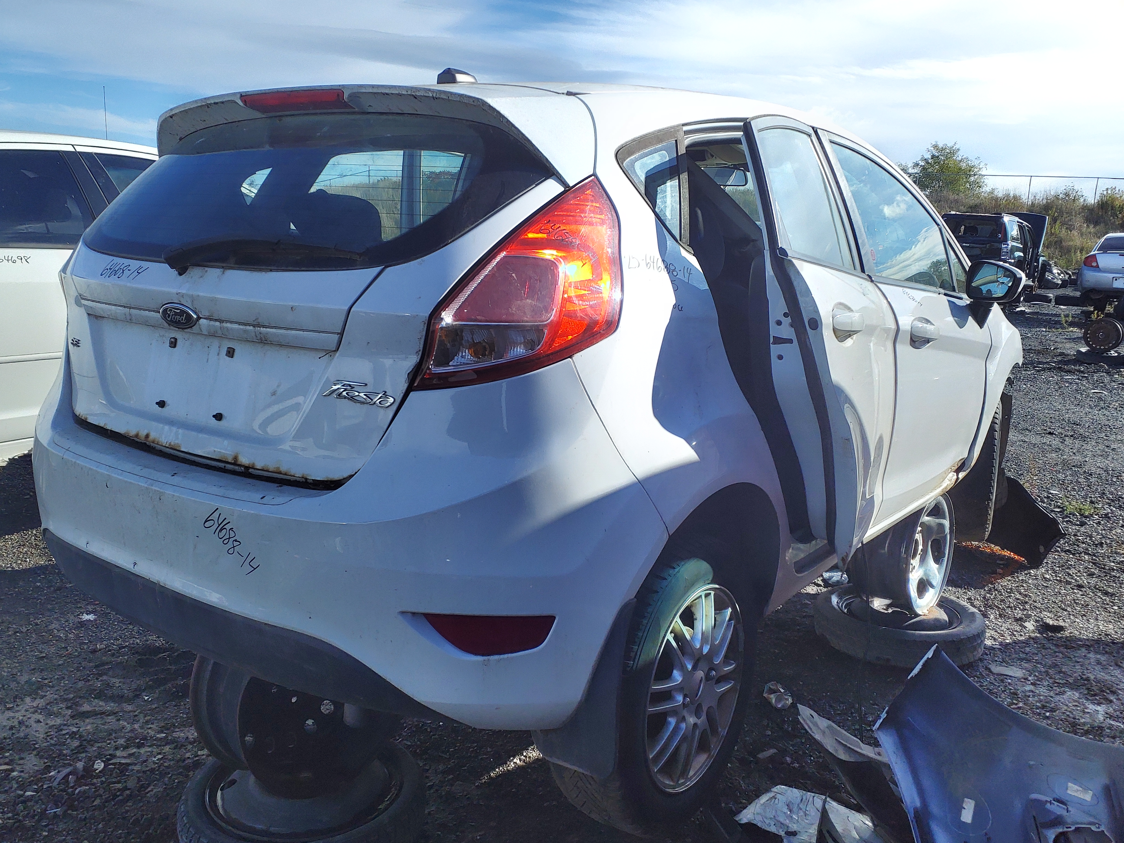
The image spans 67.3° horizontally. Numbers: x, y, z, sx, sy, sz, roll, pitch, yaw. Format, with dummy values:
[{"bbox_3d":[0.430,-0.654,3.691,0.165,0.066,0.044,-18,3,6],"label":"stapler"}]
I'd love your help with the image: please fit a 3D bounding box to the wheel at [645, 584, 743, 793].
[{"bbox_3d":[0.206,0.516,1.732,0.180,0.415,0.415,10,14,36],"label":"wheel"}]

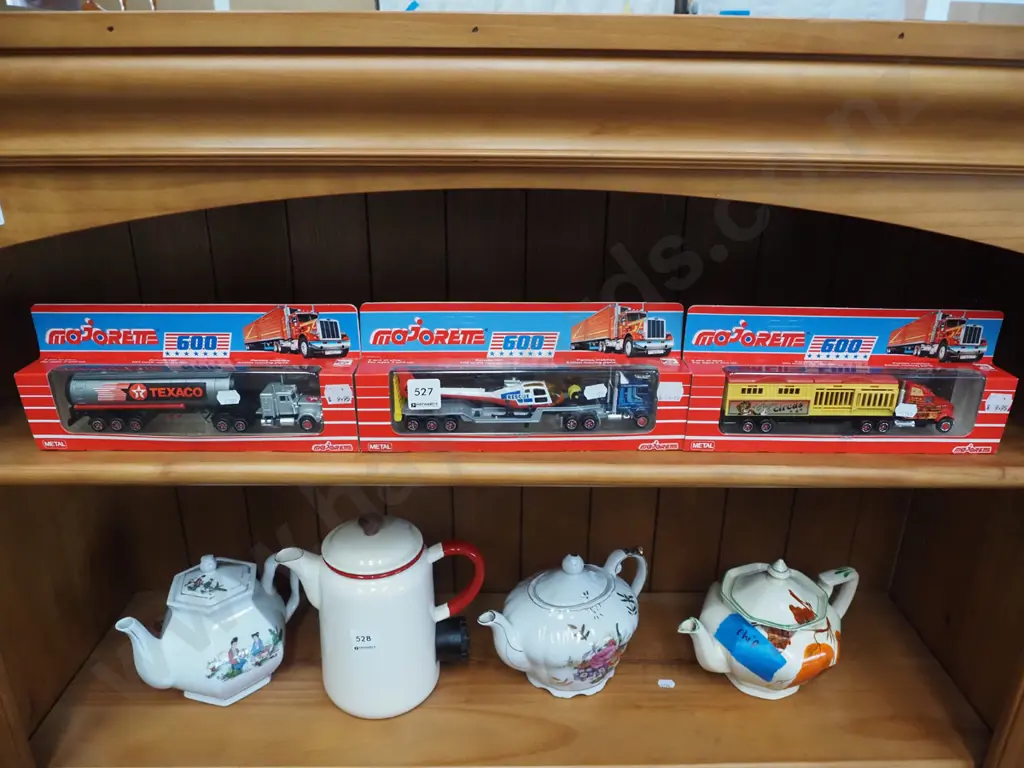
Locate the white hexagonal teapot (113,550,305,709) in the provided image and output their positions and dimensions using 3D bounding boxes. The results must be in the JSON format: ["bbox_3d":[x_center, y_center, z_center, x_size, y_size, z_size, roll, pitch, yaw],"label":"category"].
[{"bbox_3d":[-0.292,0.233,0.709,0.173,0.141,0.115,-18,28,-40],"label":"white hexagonal teapot"}]

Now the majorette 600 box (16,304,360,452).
[{"bbox_3d":[-0.249,-0.005,0.563,0.255,0.112,0.037,0,22,-1],"label":"majorette 600 box"}]

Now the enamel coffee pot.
[{"bbox_3d":[-0.123,0.212,0.696,0.197,0.193,0.112,-5,22,-14],"label":"enamel coffee pot"}]

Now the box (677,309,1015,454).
[{"bbox_3d":[0.255,-0.003,0.546,0.245,0.105,0.039,1,21,0],"label":"box"}]

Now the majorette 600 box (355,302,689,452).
[{"bbox_3d":[0.009,-0.004,0.541,0.245,0.105,0.039,0,21,-2],"label":"majorette 600 box"}]

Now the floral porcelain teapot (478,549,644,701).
[{"bbox_3d":[0.060,0.244,0.762,0.201,0.146,0.143,-10,24,-24],"label":"floral porcelain teapot"}]

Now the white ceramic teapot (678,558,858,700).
[{"bbox_3d":[0.276,0.247,0.757,0.226,0.147,0.142,-8,24,-20],"label":"white ceramic teapot"}]

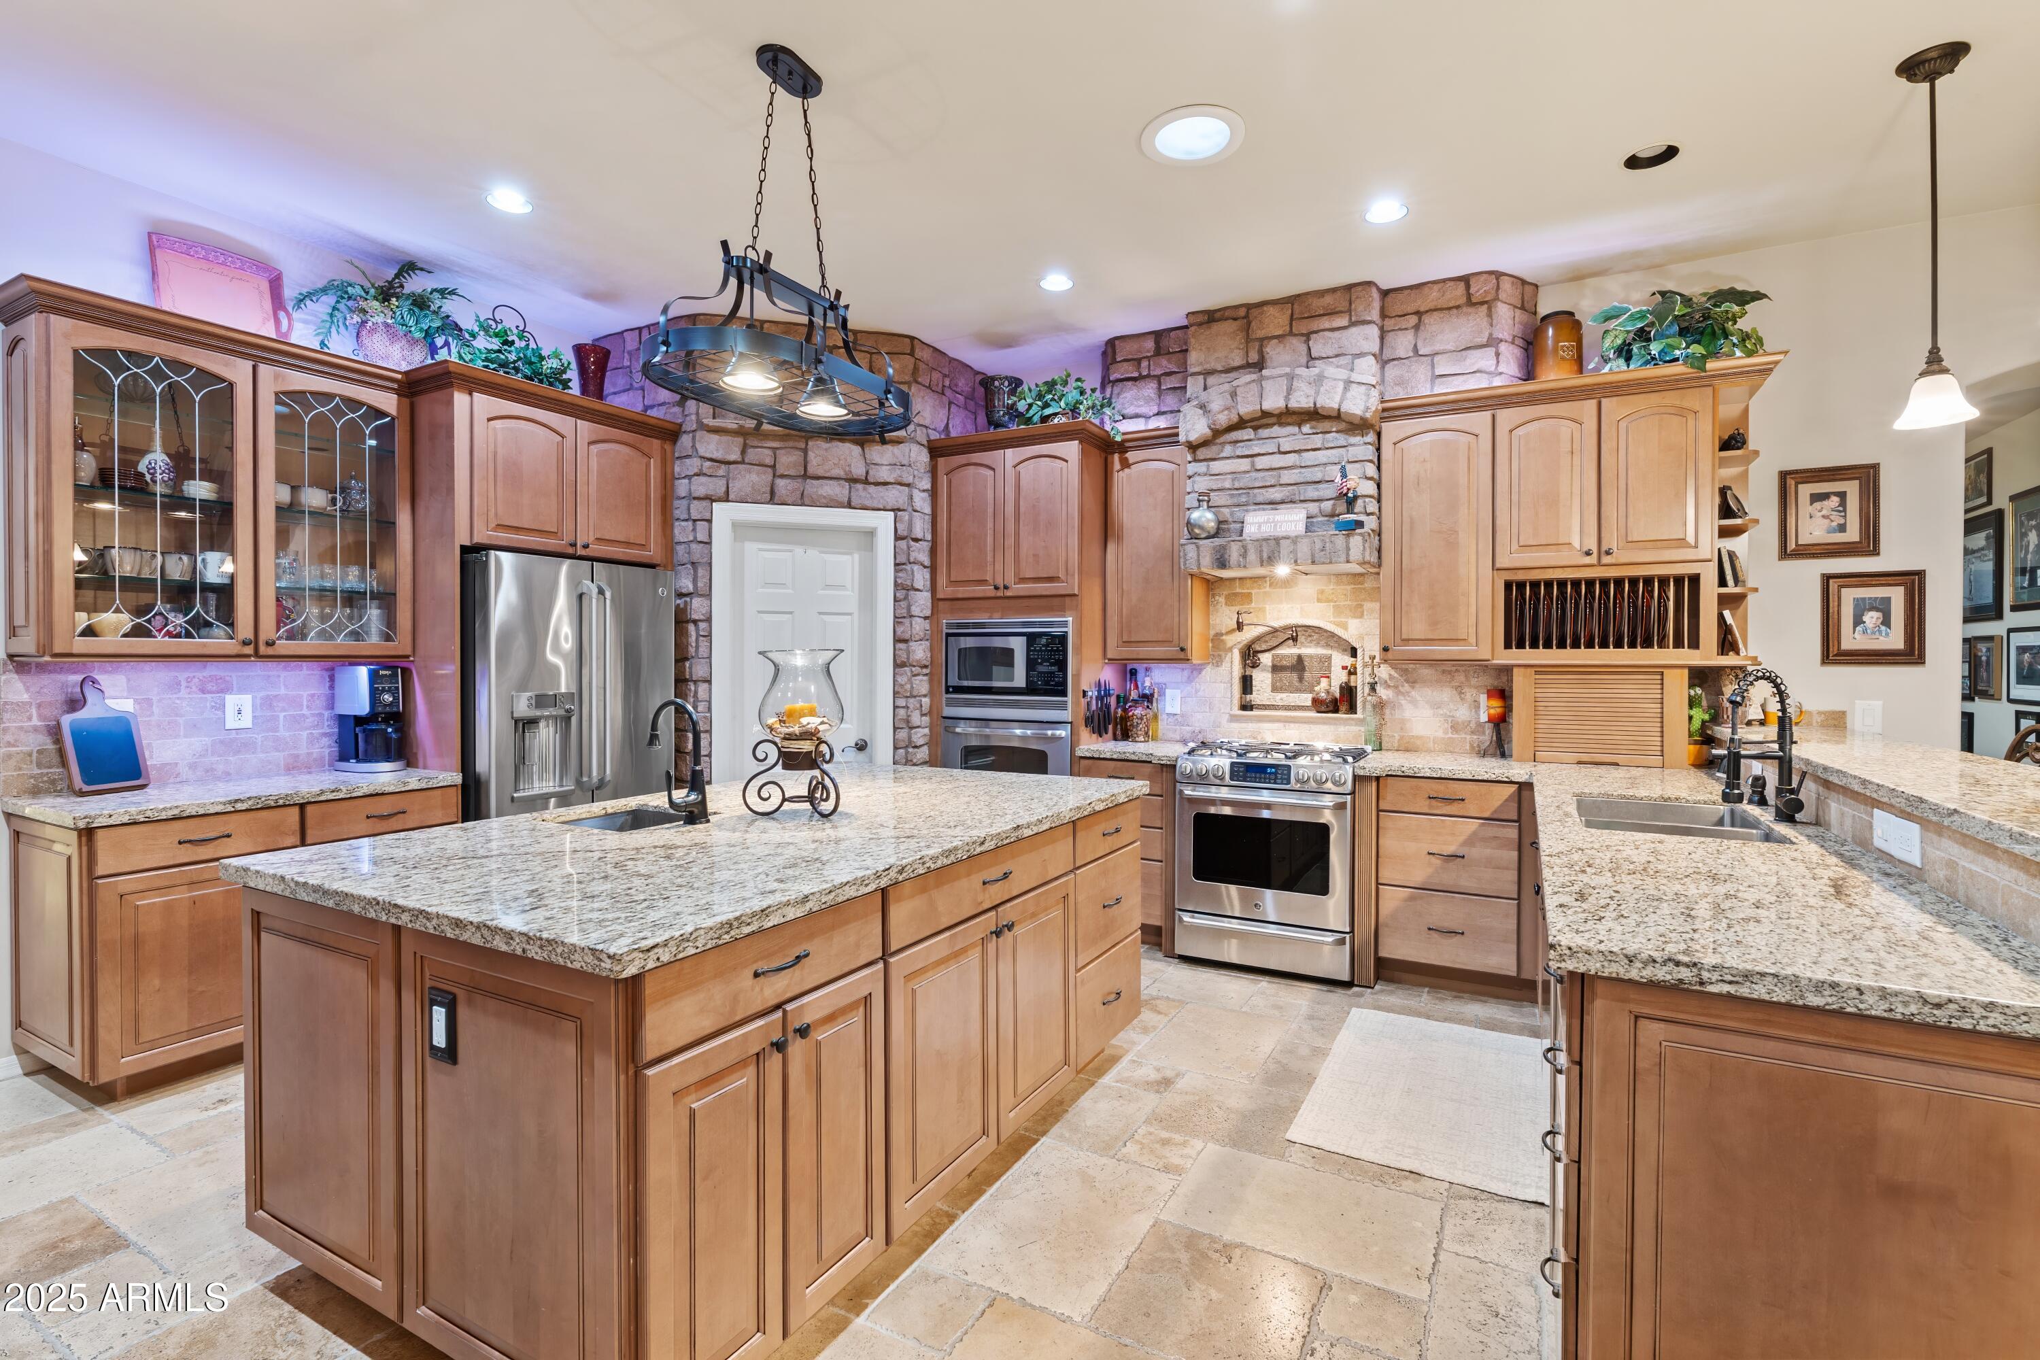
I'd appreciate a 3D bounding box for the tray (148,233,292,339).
[{"bbox_3d":[-2.719,-1.253,3.287,0.070,0.390,0.390,-12,-5,29],"label":"tray"}]

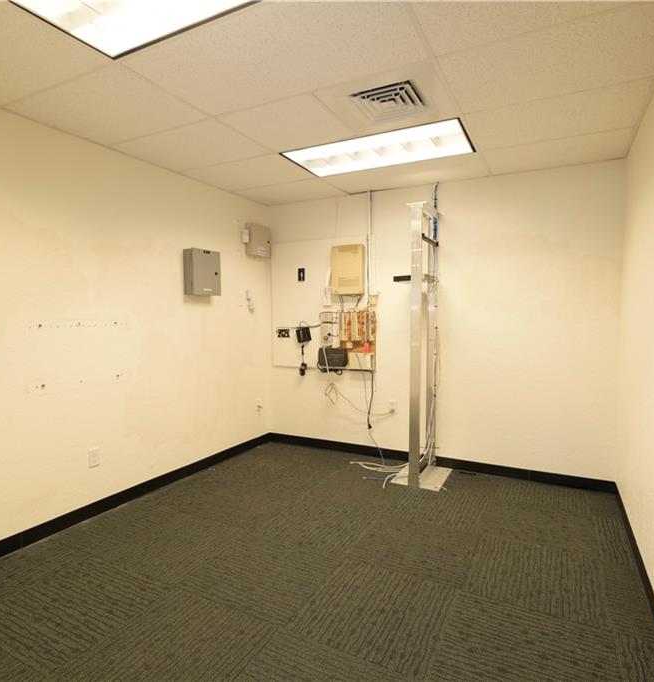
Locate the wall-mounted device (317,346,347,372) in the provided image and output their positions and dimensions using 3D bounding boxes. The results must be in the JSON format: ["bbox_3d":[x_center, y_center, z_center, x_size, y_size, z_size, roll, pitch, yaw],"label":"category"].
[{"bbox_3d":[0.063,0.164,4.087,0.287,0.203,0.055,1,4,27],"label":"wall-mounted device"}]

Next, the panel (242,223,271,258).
[{"bbox_3d":[-0.669,-0.973,4.178,0.080,0.305,0.300,2,4,28],"label":"panel"}]

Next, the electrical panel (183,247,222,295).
[{"bbox_3d":[-1.026,-0.561,3.527,0.095,0.370,0.320,2,4,28],"label":"electrical panel"}]

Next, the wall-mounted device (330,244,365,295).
[{"bbox_3d":[0.201,-0.651,3.953,0.306,0.448,0.085,1,4,27],"label":"wall-mounted device"}]

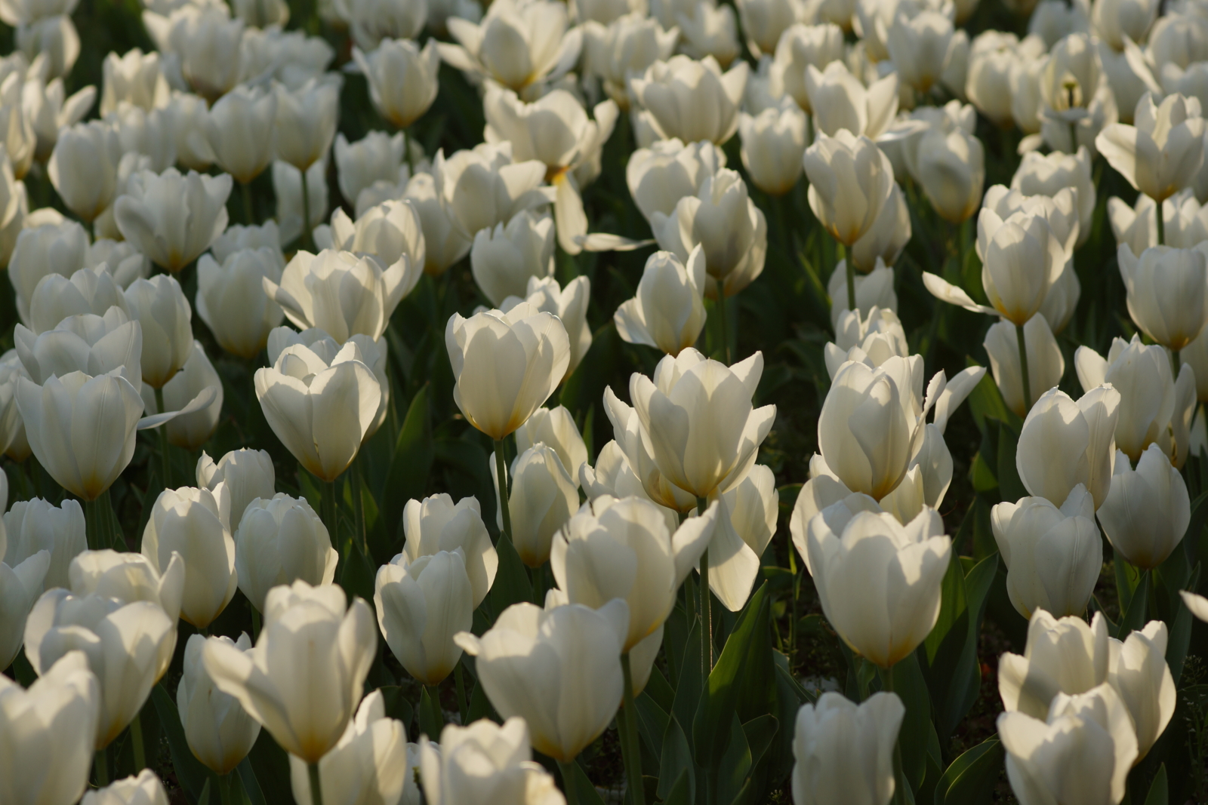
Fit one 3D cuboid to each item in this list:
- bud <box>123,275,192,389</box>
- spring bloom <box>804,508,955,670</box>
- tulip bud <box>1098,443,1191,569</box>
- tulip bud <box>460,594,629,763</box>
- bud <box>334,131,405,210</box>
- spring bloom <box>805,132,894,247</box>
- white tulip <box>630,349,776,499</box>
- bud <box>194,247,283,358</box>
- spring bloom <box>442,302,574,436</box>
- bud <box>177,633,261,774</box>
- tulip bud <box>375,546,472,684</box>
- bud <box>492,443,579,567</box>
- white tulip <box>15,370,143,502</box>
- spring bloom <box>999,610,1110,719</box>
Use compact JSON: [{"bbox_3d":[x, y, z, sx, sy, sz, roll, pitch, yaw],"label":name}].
[{"bbox_3d":[-0.269,-0.042,3.030,0.042,0.067,0.042,0,14,0],"label":"bud"},{"bbox_3d":[0.136,0.091,2.480,0.072,0.071,0.068,-1,13,0],"label":"spring bloom"},{"bbox_3d":[0.296,0.059,2.760,0.052,0.067,0.052,0,14,0],"label":"tulip bud"},{"bbox_3d":[-0.029,0.131,2.370,0.082,0.069,0.071,-1,13,0],"label":"tulip bud"},{"bbox_3d":[-0.152,-0.145,3.270,0.047,0.055,0.047,-1,16,-3],"label":"bud"},{"bbox_3d":[0.156,-0.136,3.200,0.058,0.071,0.055,0,14,0],"label":"spring bloom"},{"bbox_3d":[0.054,0.012,2.740,0.080,0.074,0.073,-1,13,0],"label":"white tulip"},{"bbox_3d":[-0.222,-0.059,3.080,0.054,0.066,0.054,0,14,0],"label":"bud"},{"bbox_3d":[-0.051,-0.014,2.670,0.066,0.070,0.061,0,14,0],"label":"spring bloom"},{"bbox_3d":[-0.185,0.148,2.420,0.041,0.066,0.041,-1,16,-4],"label":"bud"},{"bbox_3d":[-0.089,0.107,2.500,0.048,0.066,0.046,0,14,0],"label":"tulip bud"},{"bbox_3d":[-0.036,0.054,2.680,0.045,0.064,0.045,0,14,0],"label":"bud"},{"bbox_3d":[-0.283,0.018,2.720,0.068,0.068,0.065,0,14,0],"label":"white tulip"},{"bbox_3d":[0.211,0.131,2.350,0.052,0.066,0.049,0,14,0],"label":"spring bloom"}]

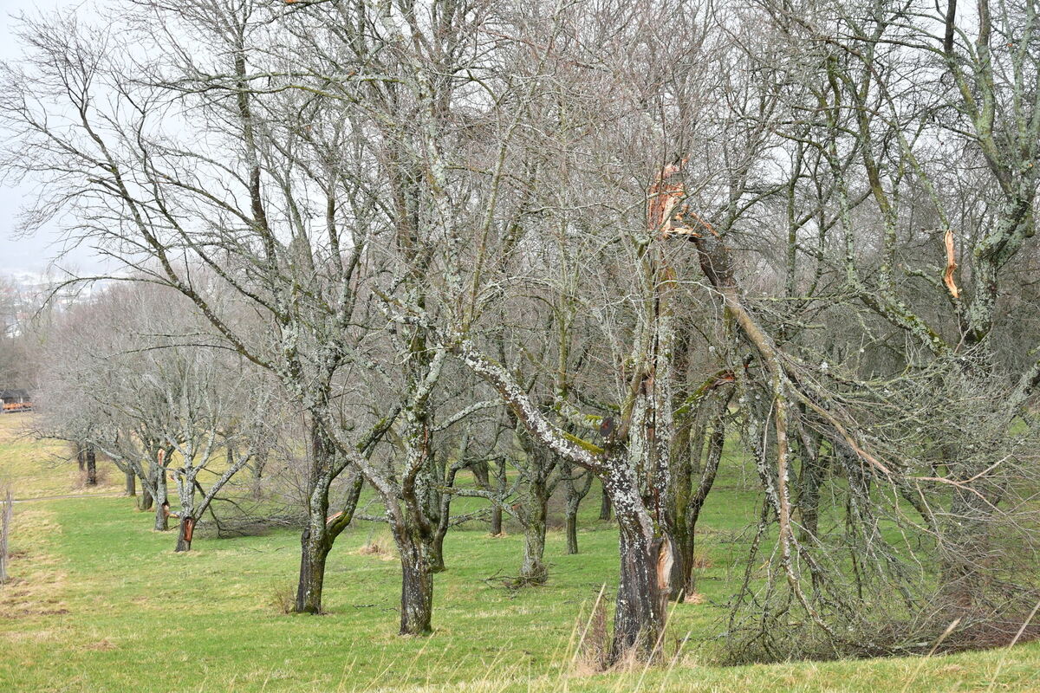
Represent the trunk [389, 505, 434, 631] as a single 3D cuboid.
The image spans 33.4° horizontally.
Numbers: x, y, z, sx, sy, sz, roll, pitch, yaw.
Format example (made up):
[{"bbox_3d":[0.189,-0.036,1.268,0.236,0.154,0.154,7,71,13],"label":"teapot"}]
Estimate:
[{"bbox_3d":[-1.386,2.902,22.450,0.584,1.661,0.520,0,1,0],"label":"trunk"}]

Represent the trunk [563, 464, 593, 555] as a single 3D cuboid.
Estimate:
[{"bbox_3d":[1.397,3.938,42.000,0.756,2.226,0.550,0,0,0],"label":"trunk"}]

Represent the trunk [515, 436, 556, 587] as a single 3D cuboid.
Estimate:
[{"bbox_3d":[0.289,3.111,33.000,0.759,2.838,0.650,0,0,0],"label":"trunk"}]

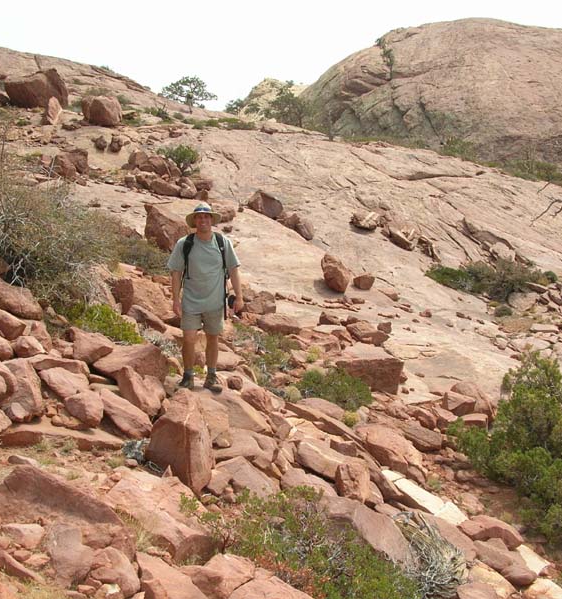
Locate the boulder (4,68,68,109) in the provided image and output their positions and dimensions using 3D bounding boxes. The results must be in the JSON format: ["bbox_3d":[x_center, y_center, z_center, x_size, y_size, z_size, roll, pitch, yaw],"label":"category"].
[{"bbox_3d":[-8.503,-7.308,28.000,2.150,1.385,1.613,-1,2,-17],"label":"boulder"}]

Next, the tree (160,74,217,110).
[{"bbox_3d":[-4.920,-10.957,43.000,3.085,2.021,2.700,0,0,-7],"label":"tree"}]

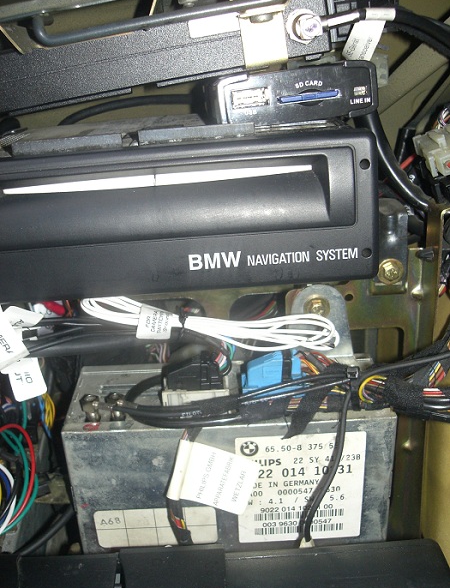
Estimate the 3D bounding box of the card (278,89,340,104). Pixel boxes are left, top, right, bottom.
[{"bbox_3d":[0.030,-0.081,0.272,0.024,0.002,0.028,-11,15,-11],"label":"card"}]

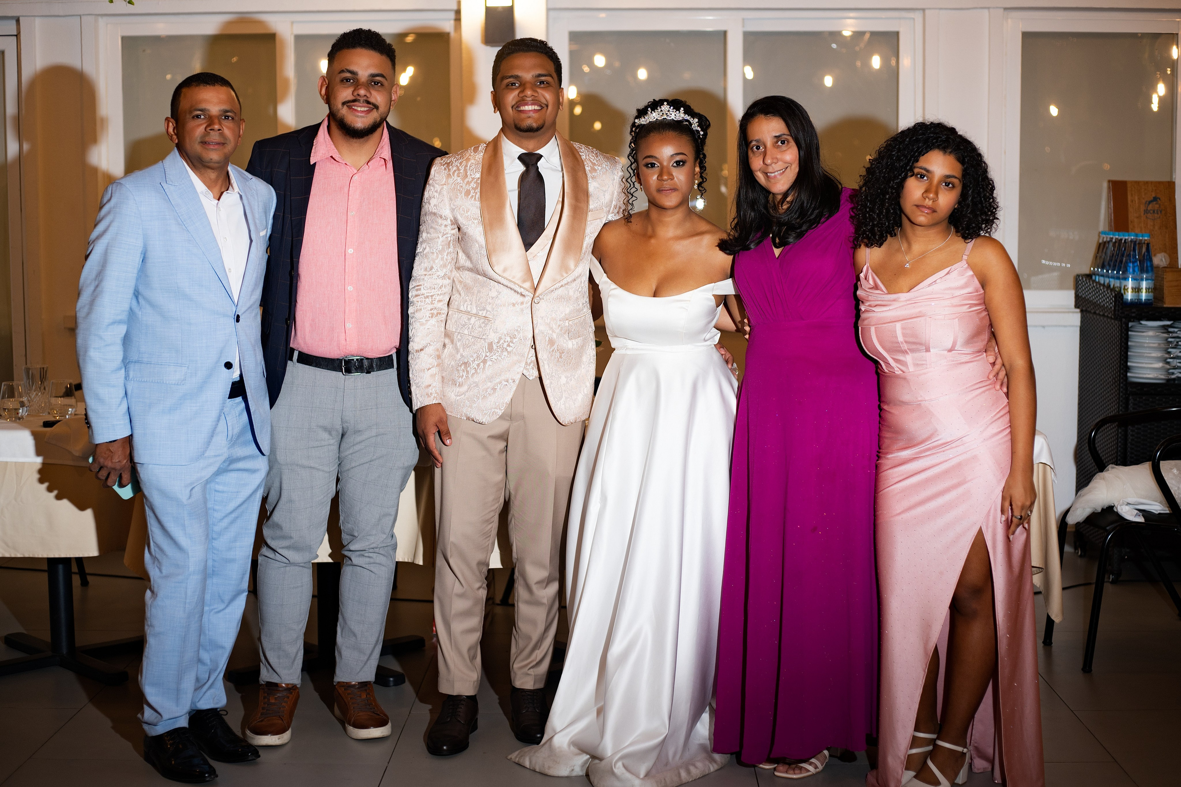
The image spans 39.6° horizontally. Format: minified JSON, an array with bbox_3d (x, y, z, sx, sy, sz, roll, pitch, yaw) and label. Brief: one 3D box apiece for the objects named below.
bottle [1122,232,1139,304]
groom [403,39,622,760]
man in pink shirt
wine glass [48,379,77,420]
[{"bbox_3d":[1.918,-0.442,5.822,0.063,0.255,0.063,0,7,1],"label":"bottle"},{"bbox_3d":[-0.176,0.003,4.139,0.570,1.773,0.360,-1,7,-3],"label":"groom"},{"bbox_3d":[-0.631,-0.020,4.208,0.580,1.808,0.360,-1,7,-3],"label":"man in pink shirt"},{"bbox_3d":[-1.553,0.018,4.821,0.085,0.112,0.085,0,7,1],"label":"wine glass"}]

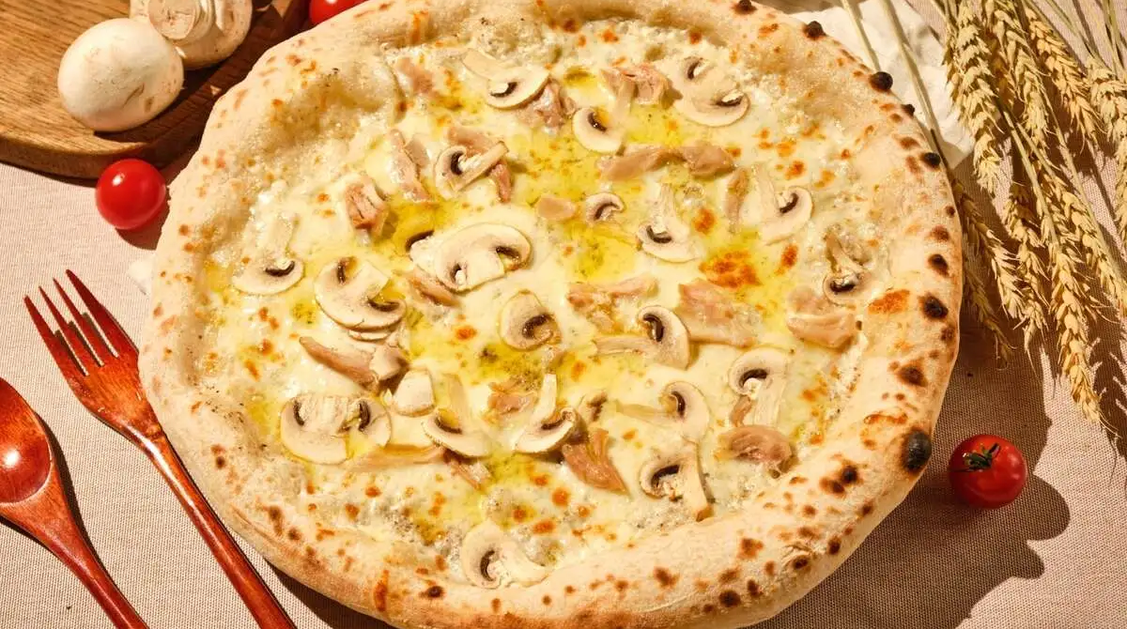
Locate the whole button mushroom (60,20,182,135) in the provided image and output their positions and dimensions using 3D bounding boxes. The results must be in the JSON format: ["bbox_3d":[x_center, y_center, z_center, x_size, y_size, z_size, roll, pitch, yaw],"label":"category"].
[{"bbox_3d":[-0.182,-0.099,0.783,0.051,0.043,0.051,0,62,2],"label":"whole button mushroom"}]

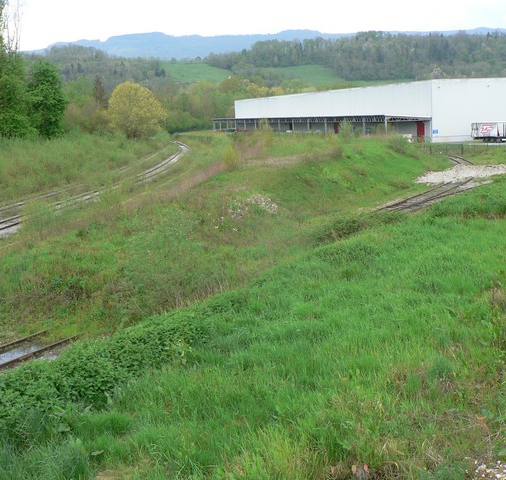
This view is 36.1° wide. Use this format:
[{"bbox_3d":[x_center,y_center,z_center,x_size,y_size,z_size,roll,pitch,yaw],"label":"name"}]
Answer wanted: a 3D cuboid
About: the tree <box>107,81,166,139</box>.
[{"bbox_3d":[-32.707,-36.357,218.000,16.283,16.845,16.283,-2,9,0],"label":"tree"}]

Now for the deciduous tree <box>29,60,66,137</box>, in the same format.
[{"bbox_3d":[-47.637,-32.453,180.000,9.272,19.240,9.272,-2,9,0],"label":"deciduous tree"}]

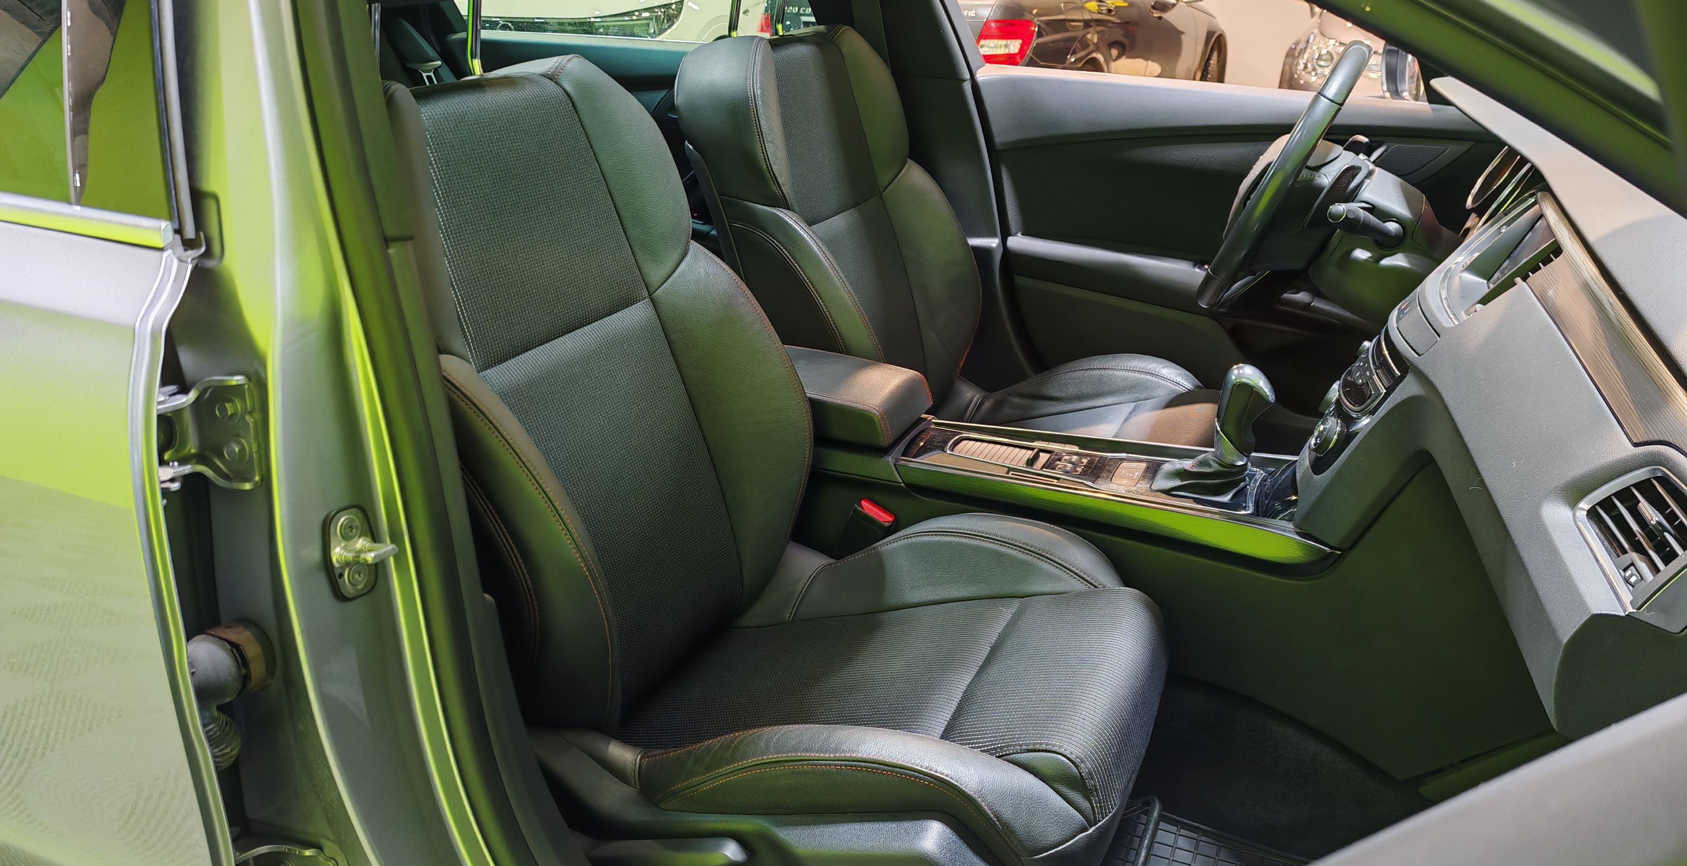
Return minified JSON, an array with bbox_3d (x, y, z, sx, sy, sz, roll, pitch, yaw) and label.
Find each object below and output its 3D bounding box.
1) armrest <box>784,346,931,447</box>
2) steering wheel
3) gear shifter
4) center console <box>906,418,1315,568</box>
[{"bbox_3d":[-0.048,-0.048,1.698,0.300,0.075,0.175,8,21,22],"label":"armrest"},{"bbox_3d":[0.590,-0.323,1.733,0.120,0.380,0.380,31,28,12],"label":"steering wheel"},{"bbox_3d":[0.418,-0.005,1.498,0.125,0.160,0.085,8,21,22],"label":"gear shifter"},{"bbox_3d":[0.319,0.070,1.571,0.510,0.085,0.210,8,21,22],"label":"center console"}]

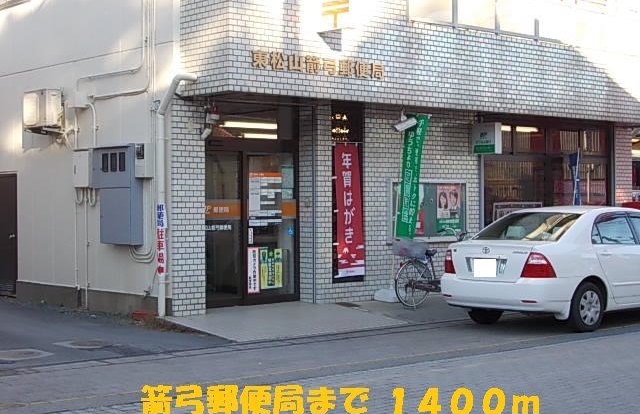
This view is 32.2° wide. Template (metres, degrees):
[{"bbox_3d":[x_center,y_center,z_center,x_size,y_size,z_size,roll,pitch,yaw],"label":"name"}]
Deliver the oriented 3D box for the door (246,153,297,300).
[{"bbox_3d":[-0.640,0.276,14.782,0.870,1.990,0.060,-1,0,-41],"label":"door"}]

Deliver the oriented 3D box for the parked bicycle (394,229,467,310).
[{"bbox_3d":[1.659,0.837,15.499,1.780,1.080,0.560,-1,0,-41],"label":"parked bicycle"}]

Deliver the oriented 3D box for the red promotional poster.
[{"bbox_3d":[0.388,0.048,15.112,0.560,1.820,0.050,-1,0,-41],"label":"red promotional poster"}]

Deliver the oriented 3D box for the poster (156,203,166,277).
[{"bbox_3d":[-1.896,0.401,13.286,0.130,0.890,0.070,0,0,-6],"label":"poster"}]

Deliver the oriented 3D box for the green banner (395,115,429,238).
[{"bbox_3d":[1.319,-0.418,15.730,0.470,1.760,0.070,9,-6,-41],"label":"green banner"}]

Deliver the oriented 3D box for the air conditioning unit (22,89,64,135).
[{"bbox_3d":[-3.815,-1.299,15.285,0.280,0.550,0.660,-1,0,-41],"label":"air conditioning unit"}]

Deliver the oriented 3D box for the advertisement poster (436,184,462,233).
[{"bbox_3d":[1.921,0.030,16.459,0.530,0.730,0.020,-1,0,-41],"label":"advertisement poster"}]

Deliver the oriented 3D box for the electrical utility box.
[{"bbox_3d":[-2.558,-0.148,14.040,0.230,1.270,0.910,-1,0,-41],"label":"electrical utility box"}]

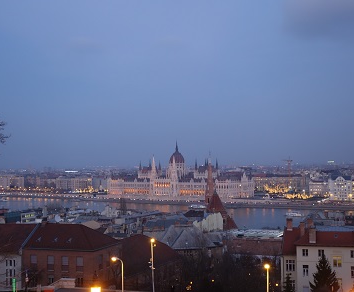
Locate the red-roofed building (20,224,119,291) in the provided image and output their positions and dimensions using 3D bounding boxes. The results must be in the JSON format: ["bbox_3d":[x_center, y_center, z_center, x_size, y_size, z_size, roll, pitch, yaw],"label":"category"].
[{"bbox_3d":[-19.364,21.520,113.290,14.600,13.300,14.400,-1,-2,15],"label":"red-roofed building"}]

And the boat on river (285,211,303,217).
[{"bbox_3d":[138.212,80.160,697.814,21.000,5.000,5.300,-2,-2,30],"label":"boat on river"}]

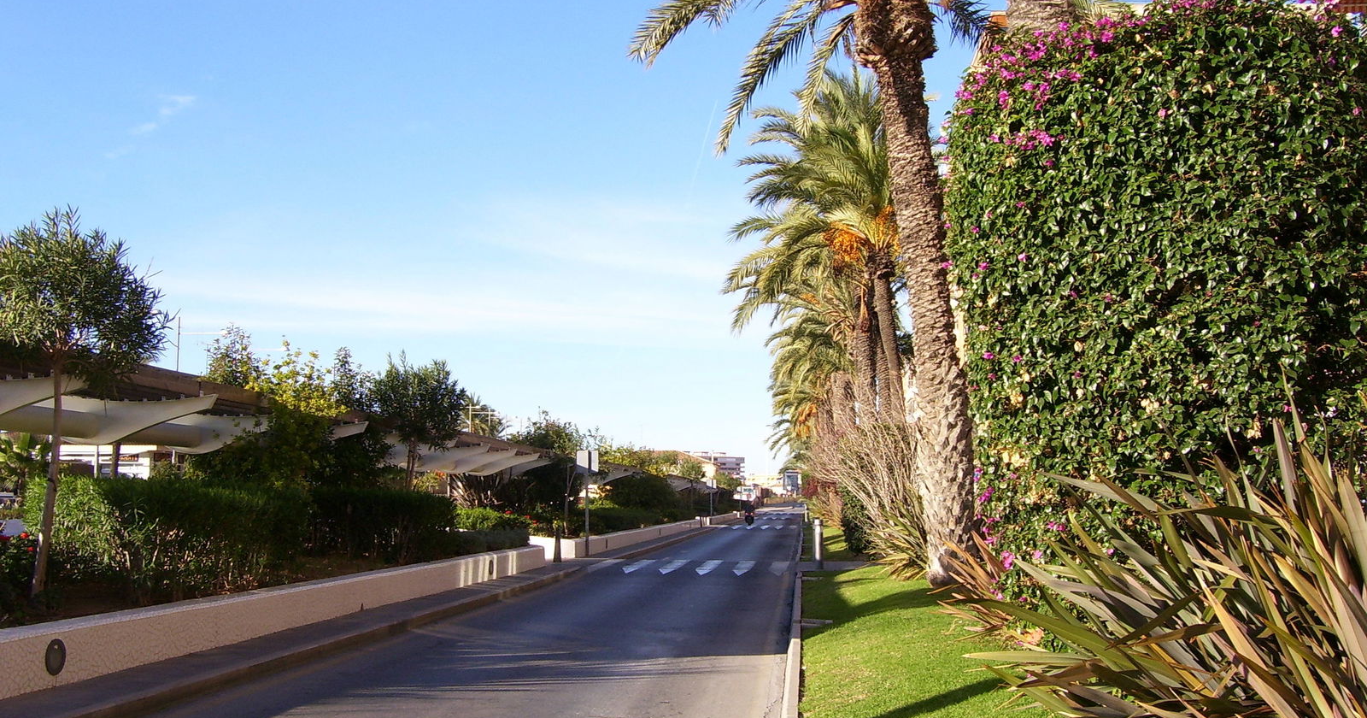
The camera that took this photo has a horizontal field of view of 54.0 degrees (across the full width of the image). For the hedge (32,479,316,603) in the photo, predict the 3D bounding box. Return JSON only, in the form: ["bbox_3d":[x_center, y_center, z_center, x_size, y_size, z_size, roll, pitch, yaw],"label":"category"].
[{"bbox_3d":[-7.113,2.515,19.307,1.250,1.520,5.700,-1,-6,5],"label":"hedge"}]

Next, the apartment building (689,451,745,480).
[{"bbox_3d":[19.971,71.286,803.962,32.000,30.739,14.000,1,-6,-8],"label":"apartment building"}]

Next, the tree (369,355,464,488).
[{"bbox_3d":[-5.685,2.054,28.565,2.027,4.385,2.027,-1,-6,5],"label":"tree"}]

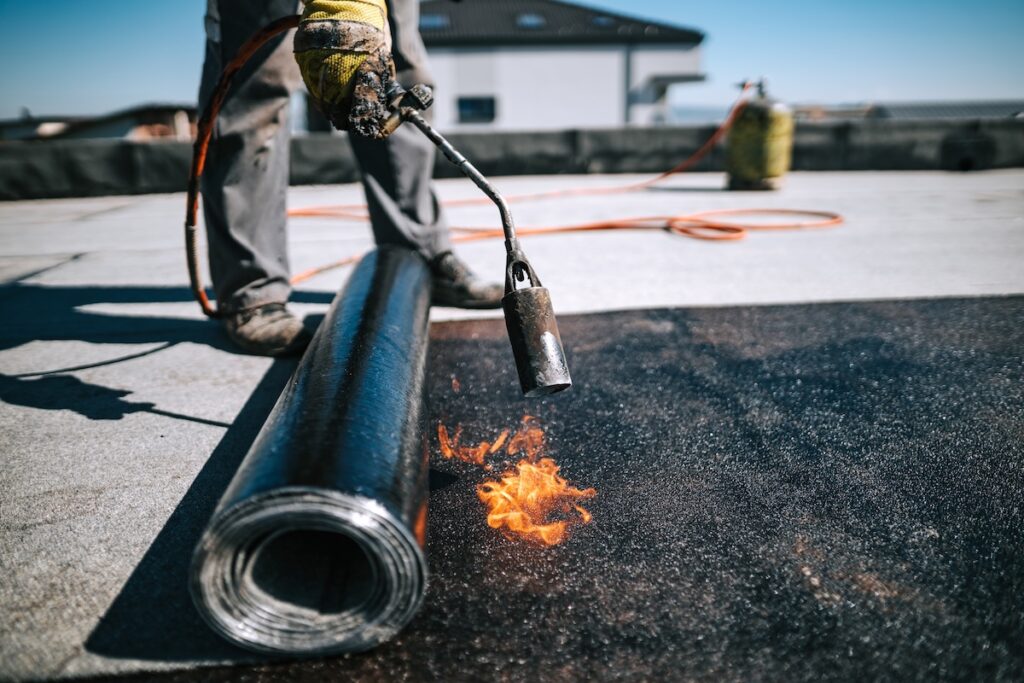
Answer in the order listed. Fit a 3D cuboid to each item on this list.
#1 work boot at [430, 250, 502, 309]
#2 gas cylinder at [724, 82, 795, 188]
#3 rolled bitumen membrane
[{"bbox_3d":[-0.155,-0.163,1.618,0.290,0.140,0.108,3,19,15],"label":"work boot"},{"bbox_3d":[1.360,-1.131,3.735,0.316,0.550,0.316,-2,18,0],"label":"gas cylinder"},{"bbox_3d":[-0.211,0.031,1.010,0.181,0.157,0.990,-4,18,-5],"label":"rolled bitumen membrane"}]

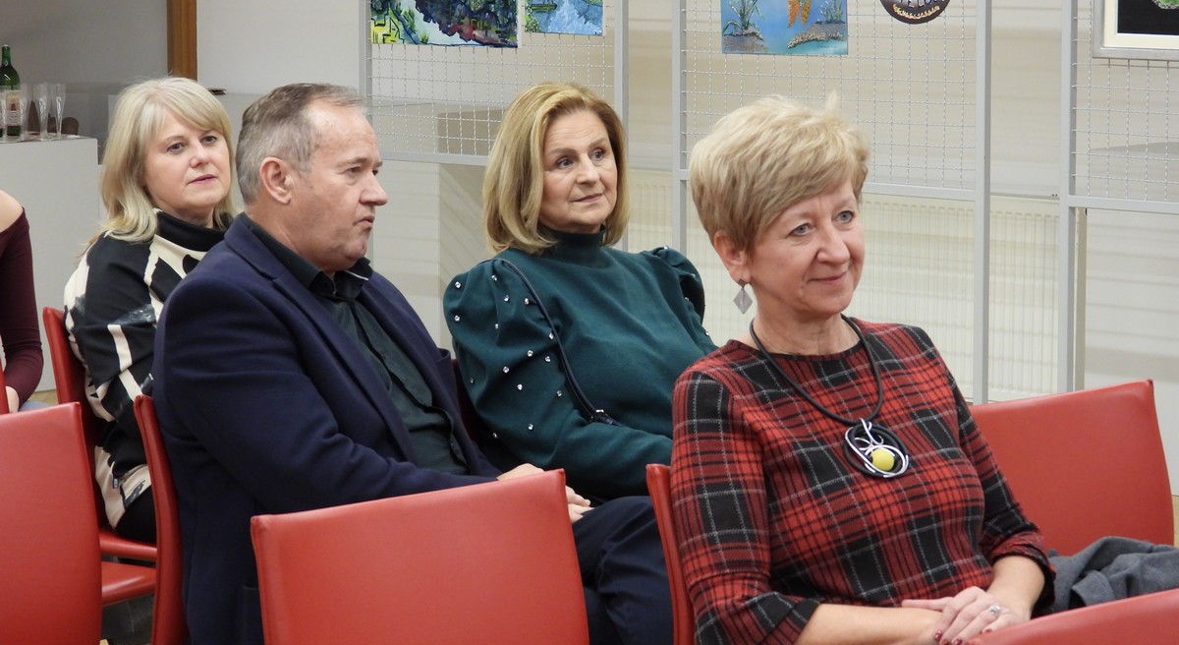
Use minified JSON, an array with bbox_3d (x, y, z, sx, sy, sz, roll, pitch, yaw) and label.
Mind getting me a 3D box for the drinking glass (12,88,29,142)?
[{"bbox_3d":[-1.796,-0.657,9.800,0.047,0.178,0.047,0,7,0],"label":"drinking glass"}]

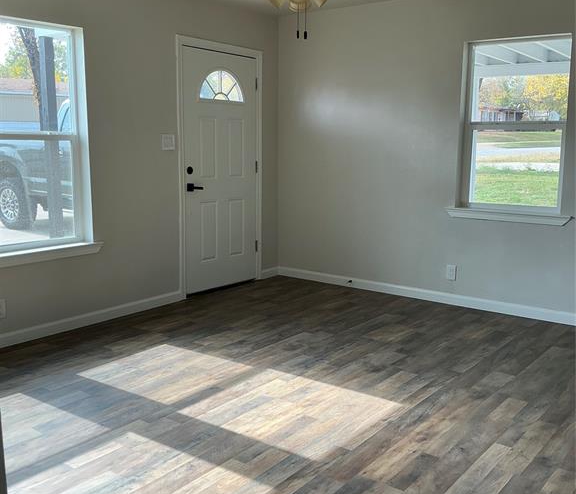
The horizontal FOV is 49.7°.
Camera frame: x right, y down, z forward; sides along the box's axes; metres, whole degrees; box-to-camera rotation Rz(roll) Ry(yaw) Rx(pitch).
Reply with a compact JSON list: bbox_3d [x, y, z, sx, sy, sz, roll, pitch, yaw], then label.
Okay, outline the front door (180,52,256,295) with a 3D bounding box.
[{"bbox_3d":[-0.586,-0.648,5.454,0.045,2.034,0.907,8,12,37],"label":"front door"}]

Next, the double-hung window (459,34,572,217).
[{"bbox_3d":[1.704,-0.910,4.715,0.786,1.277,0.100,8,12,37],"label":"double-hung window"}]

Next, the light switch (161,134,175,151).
[{"bbox_3d":[-0.941,-0.825,4.906,0.012,0.122,0.122,8,12,37],"label":"light switch"}]

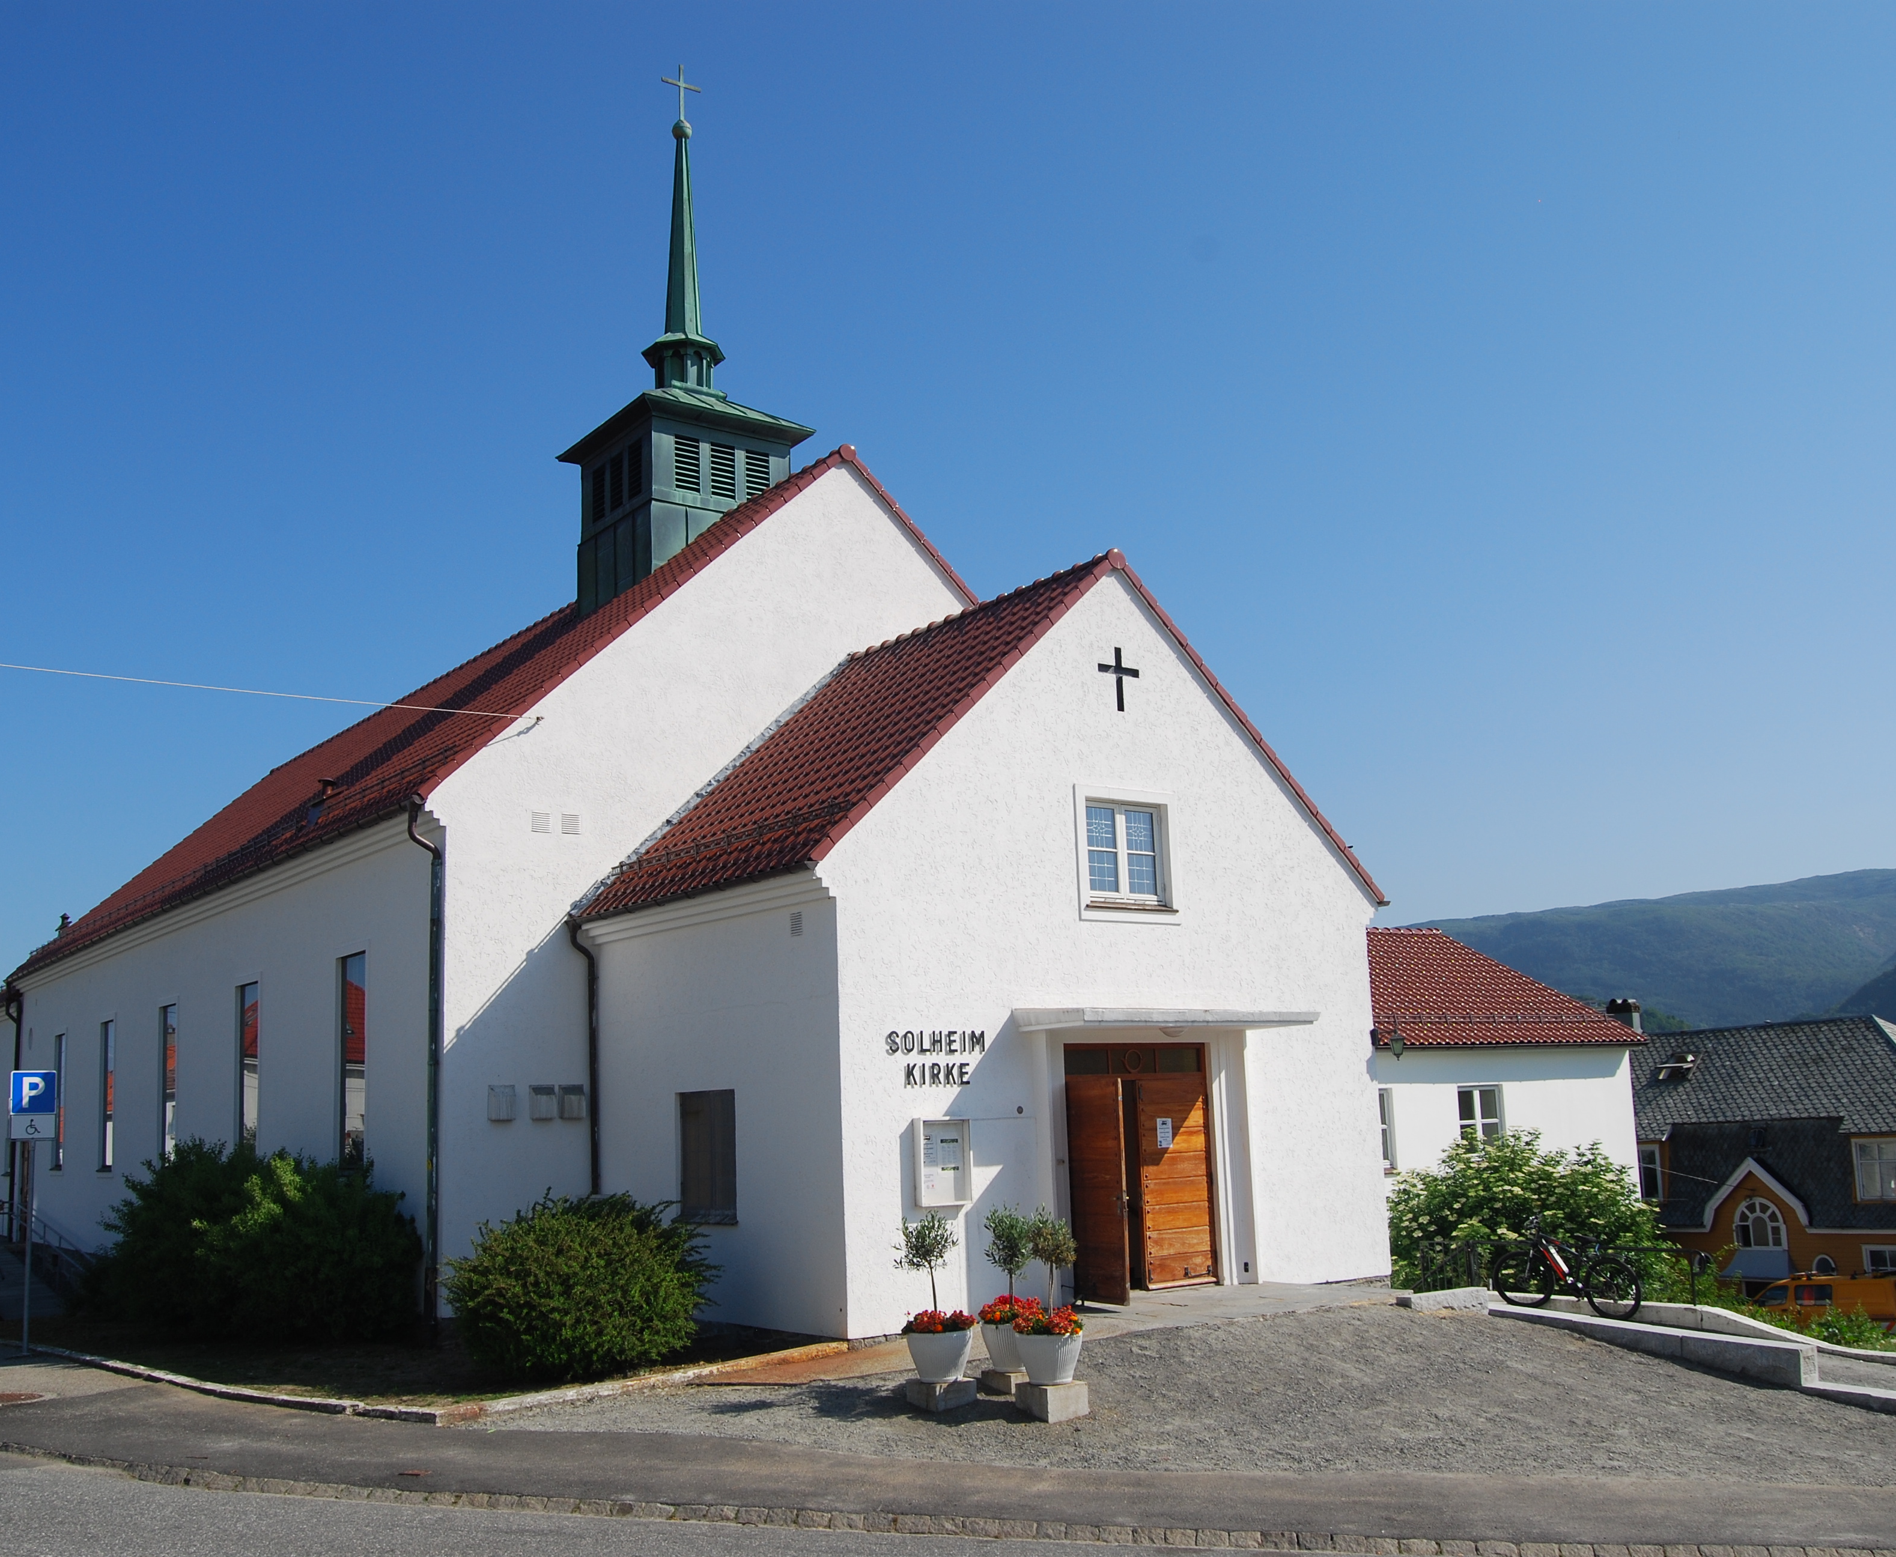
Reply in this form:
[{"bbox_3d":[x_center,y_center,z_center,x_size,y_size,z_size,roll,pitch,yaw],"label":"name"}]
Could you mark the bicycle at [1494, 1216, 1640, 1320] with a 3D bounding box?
[{"bbox_3d":[7.027,5.565,20.006,0.612,1.071,1.754,6,-11,-37],"label":"bicycle"}]

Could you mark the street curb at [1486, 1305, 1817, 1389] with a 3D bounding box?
[{"bbox_3d":[7.267,5.936,18.291,0.296,0.367,3.570,6,-11,-37],"label":"street curb"}]

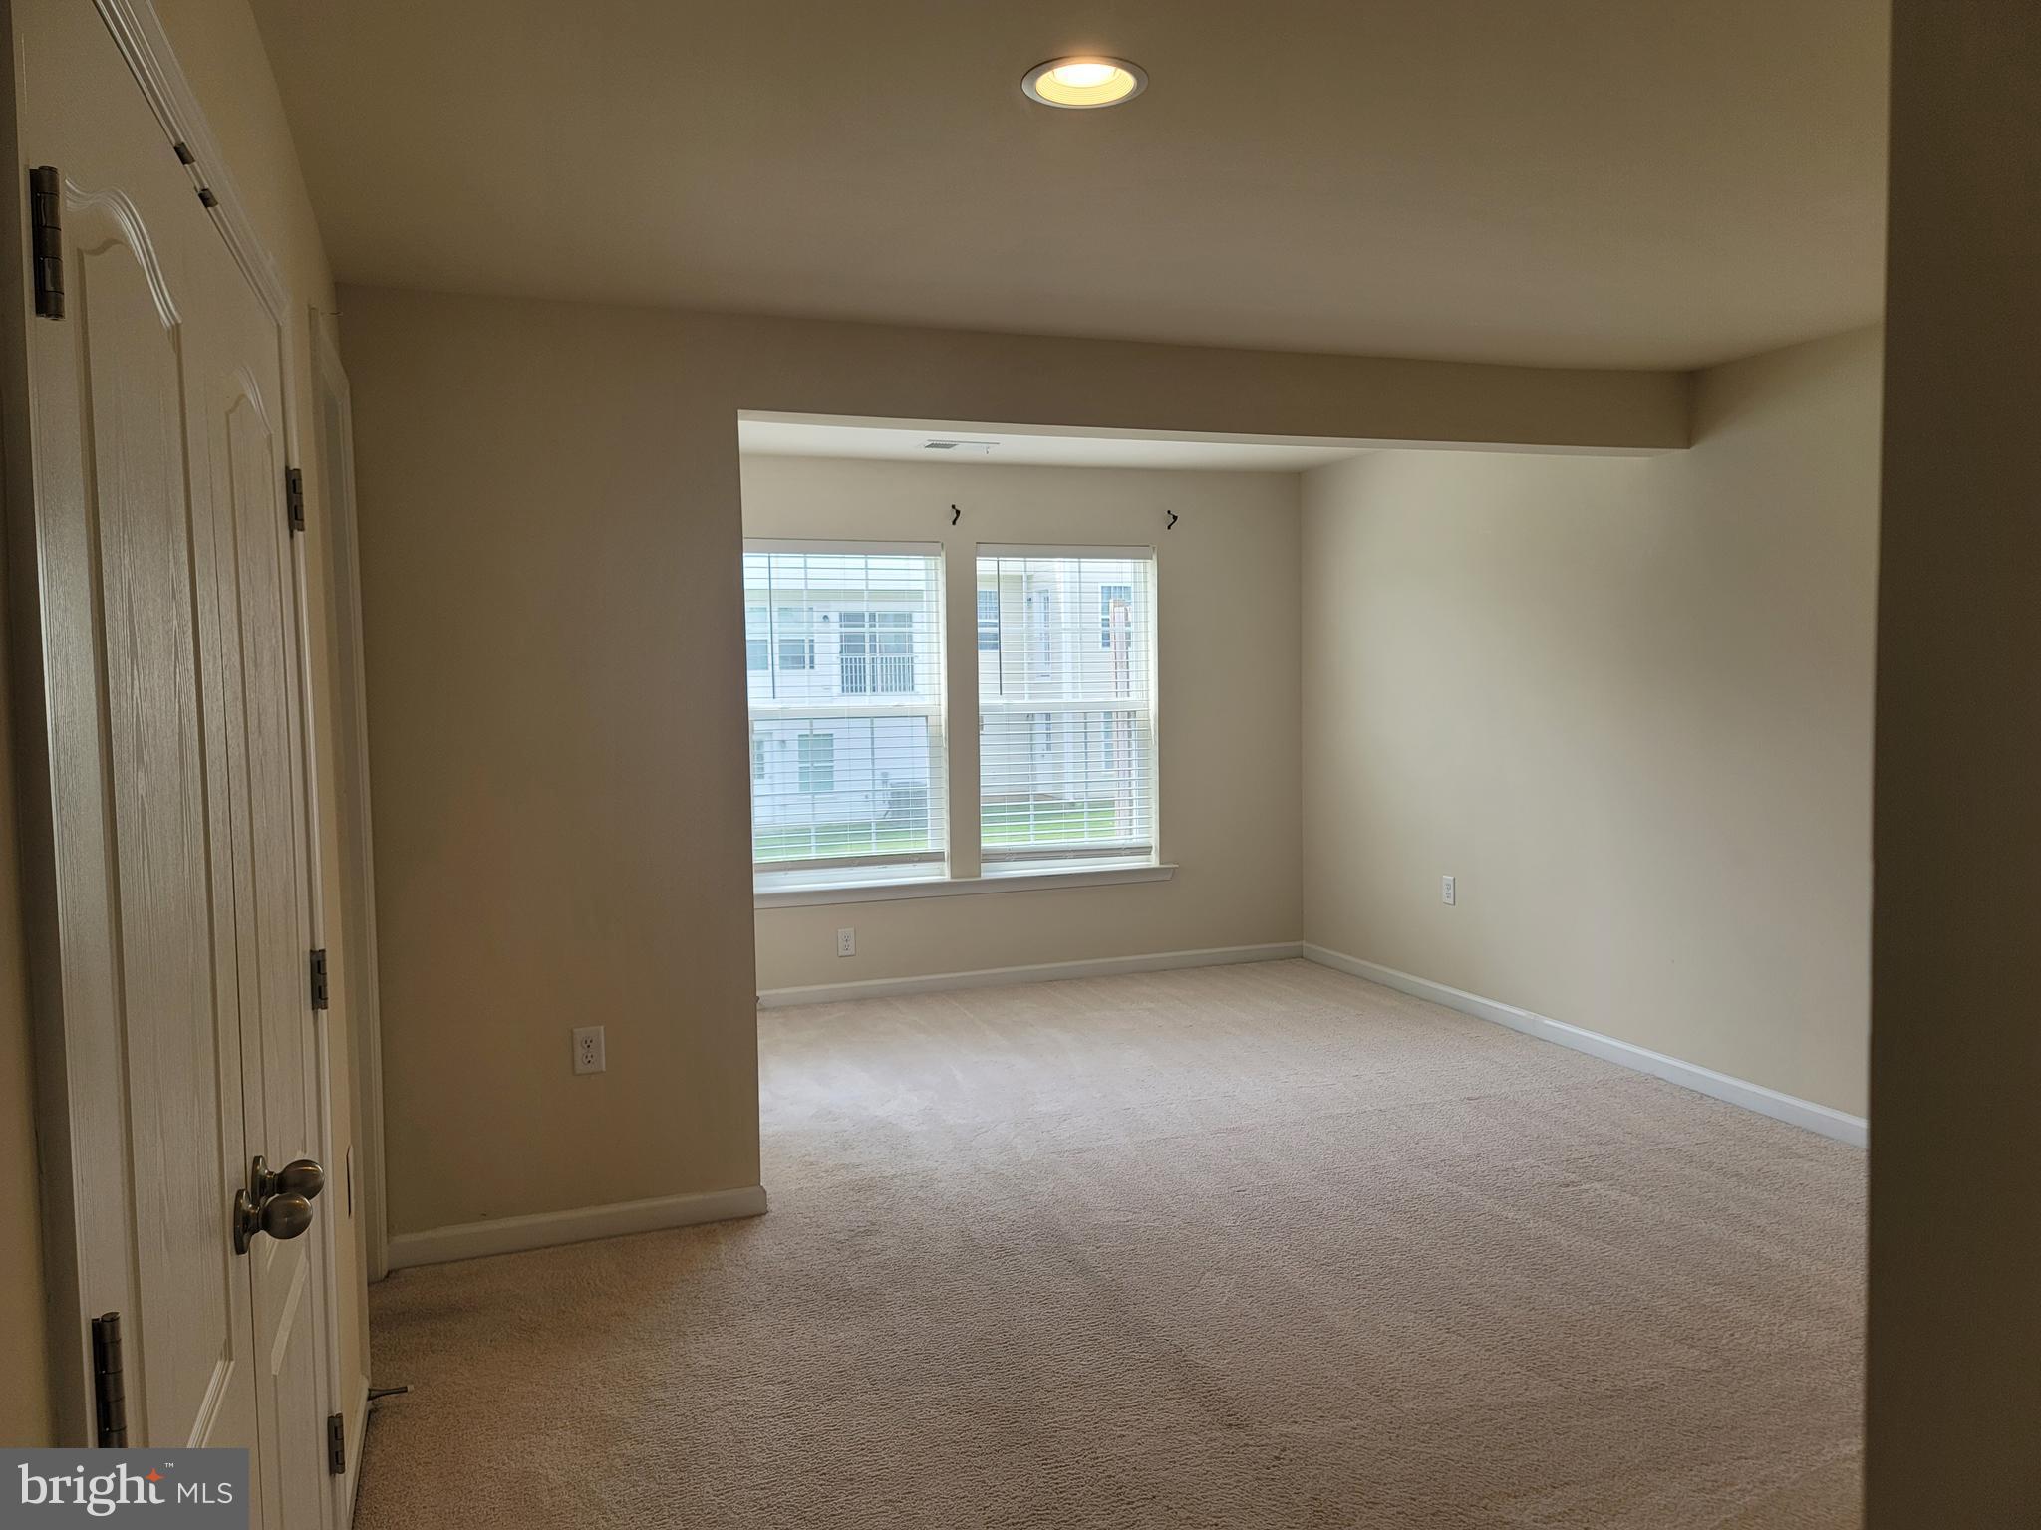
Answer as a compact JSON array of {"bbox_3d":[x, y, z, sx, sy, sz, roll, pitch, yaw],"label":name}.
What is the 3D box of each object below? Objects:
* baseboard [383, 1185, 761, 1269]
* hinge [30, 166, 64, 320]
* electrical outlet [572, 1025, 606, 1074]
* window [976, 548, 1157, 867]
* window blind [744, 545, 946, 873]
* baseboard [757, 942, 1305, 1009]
[{"bbox_3d":[-1.131,1.194,3.830,0.944,0.077,0.015,-2,4,-20],"label":"baseboard"},{"bbox_3d":[-0.624,-0.334,0.944,0.013,0.092,0.018,-2,4,-20],"label":"hinge"},{"bbox_3d":[-1.114,0.739,3.814,0.073,0.117,0.008,-2,4,-20],"label":"electrical outlet"},{"bbox_3d":[0.208,-0.292,6.923,0.889,1.461,0.060,-2,4,-20],"label":"window"},{"bbox_3d":[-0.780,-0.225,6.573,0.901,1.512,0.100,-2,4,-20],"label":"window blind"},{"bbox_3d":[0.037,0.985,6.871,2.935,0.077,0.015,-2,4,-20],"label":"baseboard"}]

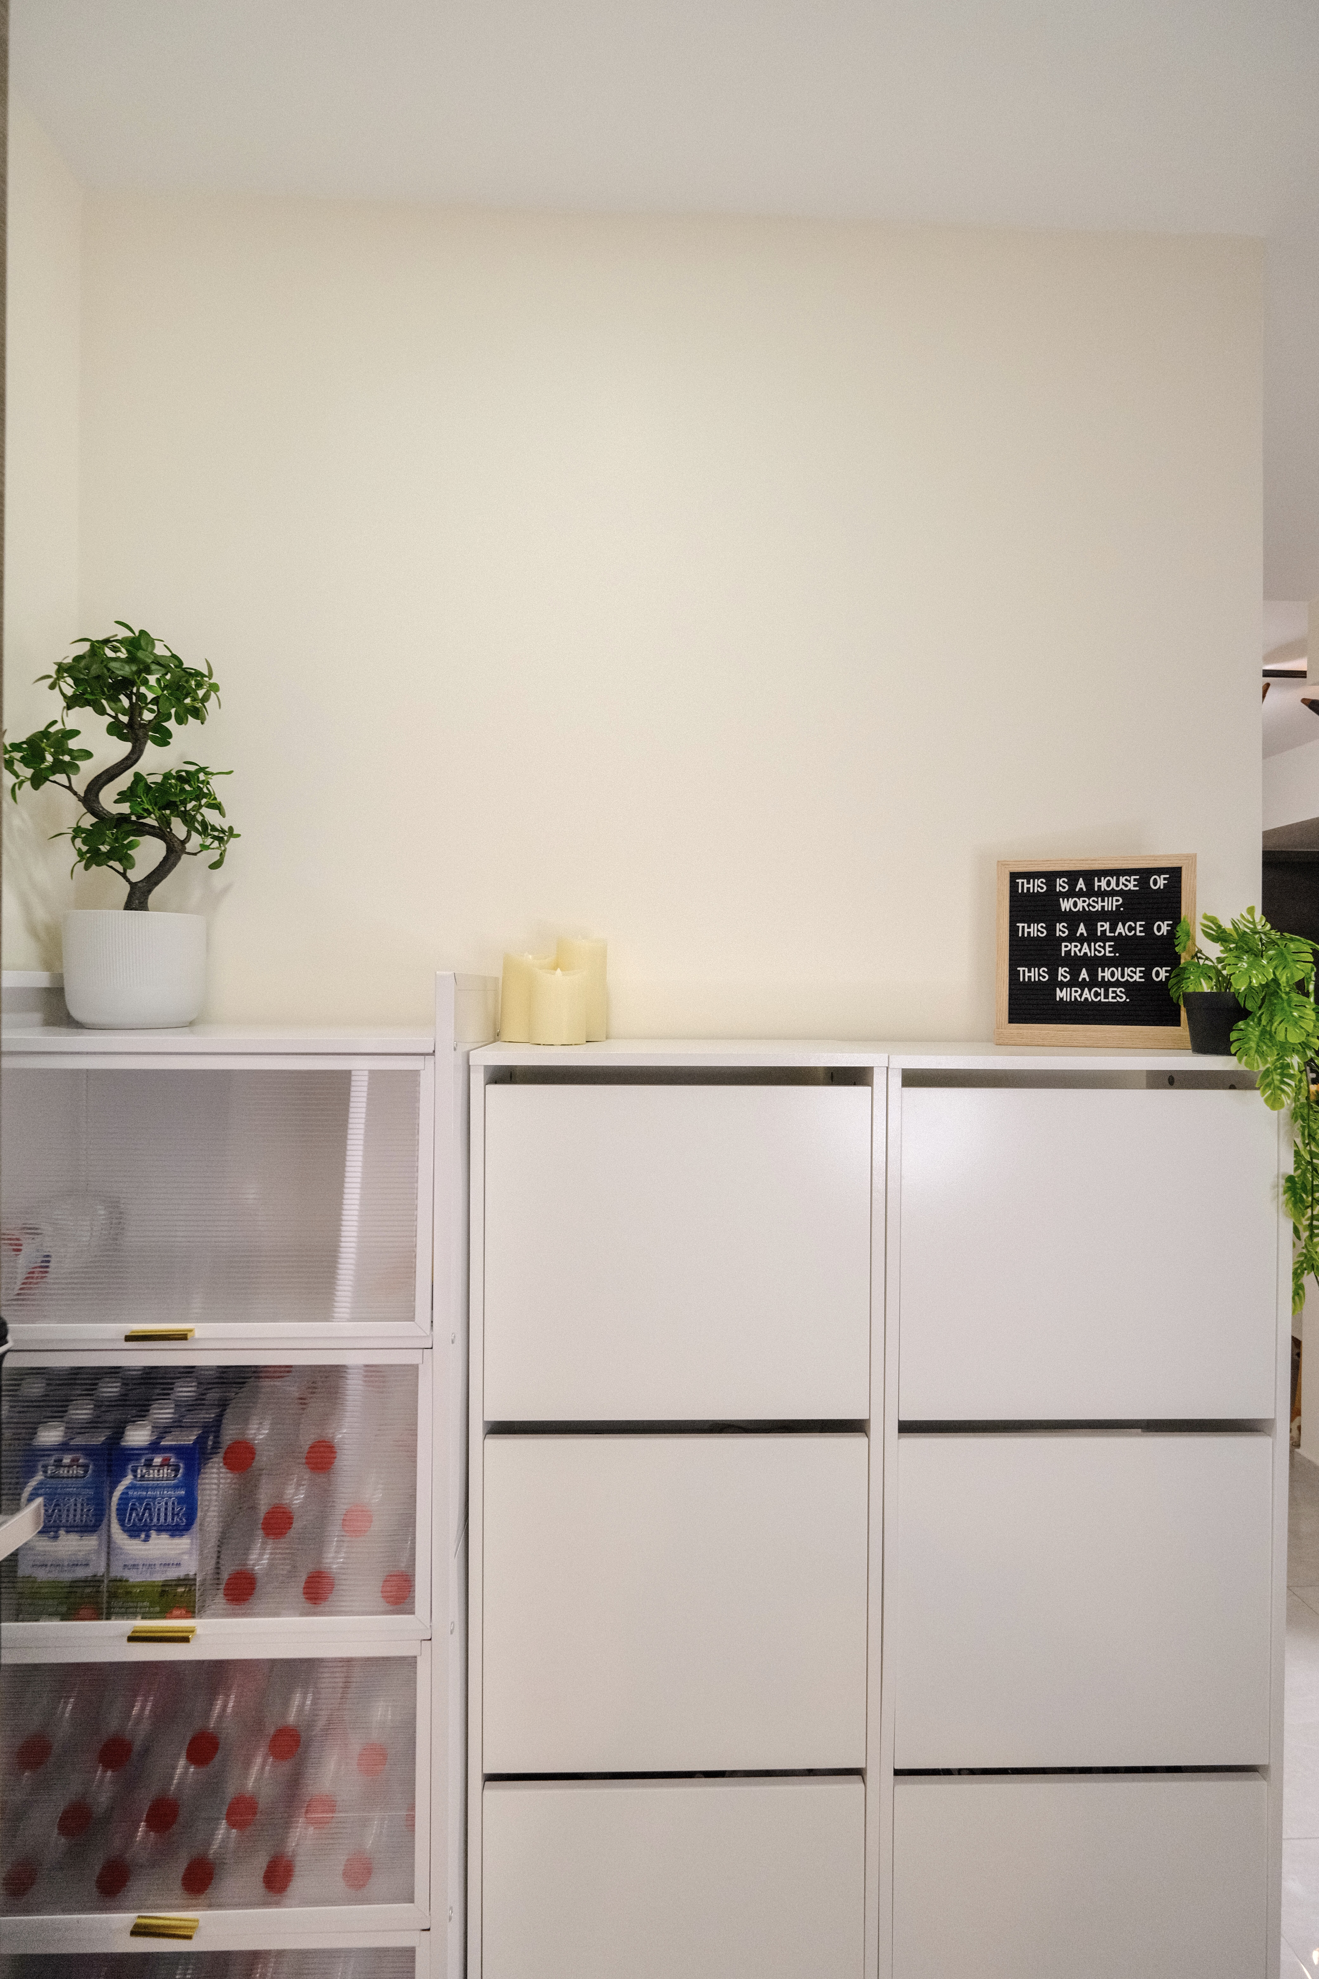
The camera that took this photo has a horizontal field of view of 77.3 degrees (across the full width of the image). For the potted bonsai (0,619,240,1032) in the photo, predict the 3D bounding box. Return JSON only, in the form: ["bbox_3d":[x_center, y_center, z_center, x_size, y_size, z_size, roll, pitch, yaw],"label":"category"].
[{"bbox_3d":[-0.710,-0.218,1.100,0.298,0.540,0.250,0,1,-1],"label":"potted bonsai"}]

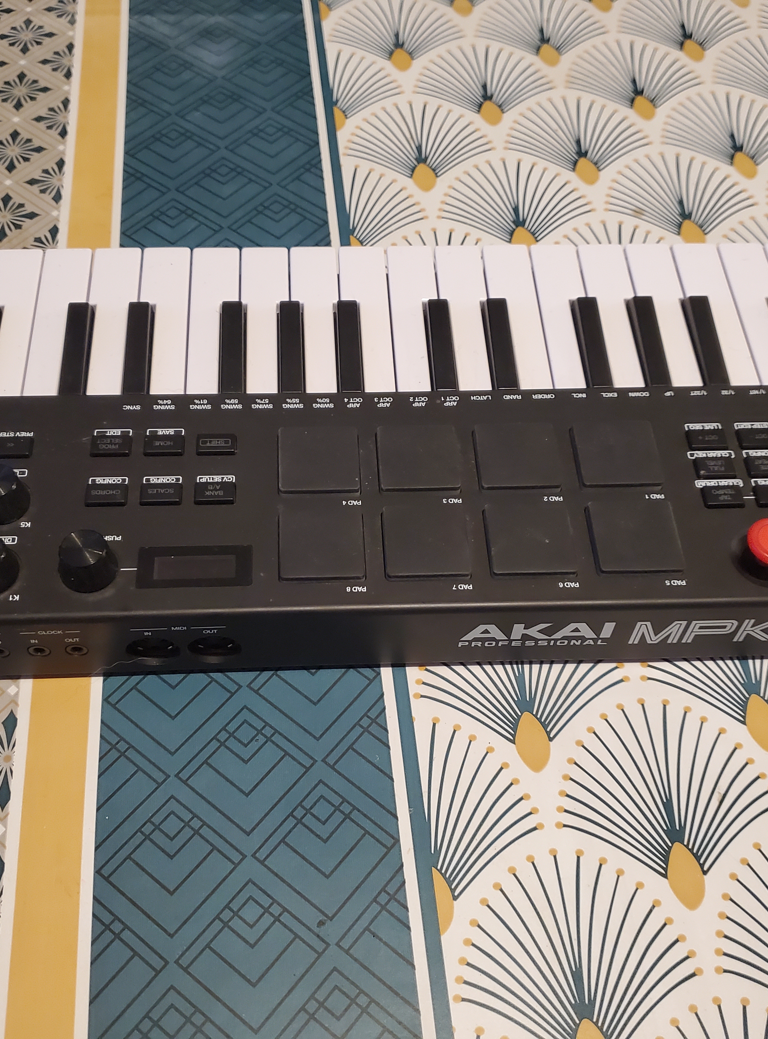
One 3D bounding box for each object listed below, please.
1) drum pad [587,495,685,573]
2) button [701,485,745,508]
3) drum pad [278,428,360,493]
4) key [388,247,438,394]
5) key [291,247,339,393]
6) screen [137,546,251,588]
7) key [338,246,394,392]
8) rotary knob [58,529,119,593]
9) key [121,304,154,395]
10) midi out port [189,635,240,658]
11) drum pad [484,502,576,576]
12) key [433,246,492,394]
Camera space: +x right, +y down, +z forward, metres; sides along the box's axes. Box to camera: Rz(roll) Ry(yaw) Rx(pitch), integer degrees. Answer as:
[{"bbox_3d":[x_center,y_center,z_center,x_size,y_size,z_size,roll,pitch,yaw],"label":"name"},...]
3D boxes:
[{"bbox_3d":[0.087,0.006,0.360,0.029,0.003,0.029,-1,56,-3],"label":"drum pad"},{"bbox_3d":[0.121,-0.008,0.371,0.014,0.003,0.008,-1,56,-3],"label":"button"},{"bbox_3d":[-0.023,-0.021,0.368,0.028,0.003,0.028,-1,56,-3],"label":"drum pad"},{"bbox_3d":[0.013,-0.078,0.422,0.019,0.011,0.084,-1,58,-3],"label":"key"},{"bbox_3d":[-0.027,-0.077,0.420,0.019,0.011,0.084,-1,58,-3],"label":"key"},{"bbox_3d":[-0.062,0.016,0.343,0.038,0.002,0.016,-1,56,-3],"label":"screen"},{"bbox_3d":[-0.007,-0.078,0.418,0.019,0.010,0.076,-1,59,-3],"label":"key"},{"bbox_3d":[-0.097,0.013,0.339,0.018,0.013,0.018,-1,57,-3],"label":"rotary knob"},{"bbox_3d":[-0.095,-0.065,0.401,0.010,0.008,0.049,-1,58,-3],"label":"key"},{"bbox_3d":[-0.057,0.040,0.353,0.018,0.019,0.009,-1,58,-3],"label":"midi out port"},{"bbox_3d":[0.050,0.007,0.357,0.029,0.003,0.028,-1,57,-3],"label":"drum pad"},{"bbox_3d":[0.033,-0.079,0.421,0.019,0.010,0.075,-1,59,-3],"label":"key"}]

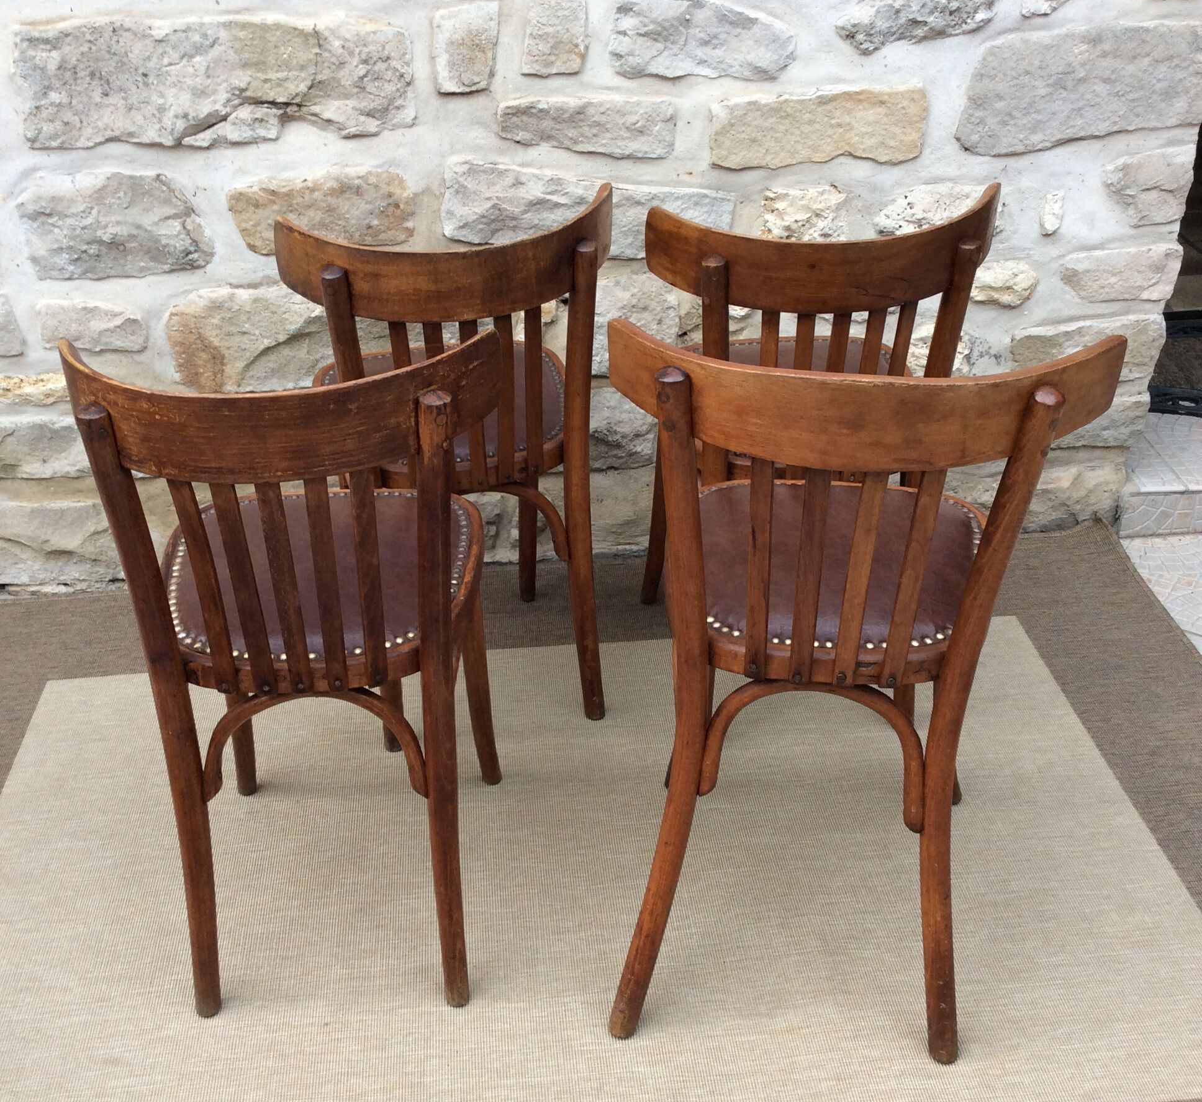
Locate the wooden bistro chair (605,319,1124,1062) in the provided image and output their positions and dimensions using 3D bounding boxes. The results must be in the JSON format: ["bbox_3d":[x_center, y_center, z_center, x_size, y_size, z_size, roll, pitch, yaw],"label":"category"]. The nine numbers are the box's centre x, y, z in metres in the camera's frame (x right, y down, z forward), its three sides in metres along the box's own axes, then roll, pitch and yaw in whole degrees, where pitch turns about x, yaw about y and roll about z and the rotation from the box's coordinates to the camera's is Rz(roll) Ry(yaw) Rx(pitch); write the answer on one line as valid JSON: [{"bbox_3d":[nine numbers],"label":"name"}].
[{"bbox_3d":[0.269,0.096,1.693,0.475,0.820,0.517,5,29,10],"label":"wooden bistro chair"}]

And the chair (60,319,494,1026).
[{"bbox_3d":[-0.332,0.088,1.836,0.467,0.812,0.499,-2,27,-1],"label":"chair"}]

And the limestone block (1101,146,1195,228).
[{"bbox_3d":[0.971,-0.669,2.696,0.174,0.140,0.119,-3,27,-5],"label":"limestone block"}]

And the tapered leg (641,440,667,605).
[{"bbox_3d":[0.100,-0.088,2.587,0.042,0.438,0.042,-3,34,-9],"label":"tapered leg"}]

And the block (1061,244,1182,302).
[{"bbox_3d":[0.933,-0.527,2.733,0.229,0.106,0.110,-4,28,-5],"label":"block"}]

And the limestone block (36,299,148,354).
[{"bbox_3d":[-0.865,-0.396,2.545,0.185,0.095,0.066,-4,28,-5],"label":"limestone block"}]

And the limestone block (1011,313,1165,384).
[{"bbox_3d":[0.858,-0.370,2.655,0.286,0.136,0.100,-4,29,-5],"label":"limestone block"}]

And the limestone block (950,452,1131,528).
[{"bbox_3d":[0.831,-0.144,2.918,0.375,0.170,0.110,-4,28,-5],"label":"limestone block"}]

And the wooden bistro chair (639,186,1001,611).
[{"bbox_3d":[0.301,-0.174,2.329,0.492,0.812,0.509,-5,27,-8],"label":"wooden bistro chair"}]

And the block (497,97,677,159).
[{"bbox_3d":[-0.025,-0.679,2.366,0.283,0.096,0.080,-4,29,-5],"label":"block"}]

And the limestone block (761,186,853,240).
[{"bbox_3d":[0.339,-0.563,2.475,0.155,0.104,0.080,-4,29,-5],"label":"limestone block"}]

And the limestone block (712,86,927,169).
[{"bbox_3d":[0.372,-0.742,2.583,0.378,0.131,0.099,-3,27,-5],"label":"limestone block"}]

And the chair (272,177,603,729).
[{"bbox_3d":[-0.240,-0.179,2.350,0.475,0.815,0.500,-9,29,-15],"label":"chair"}]

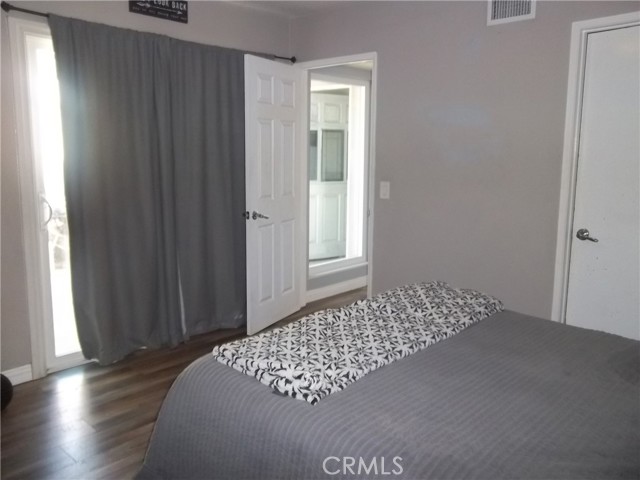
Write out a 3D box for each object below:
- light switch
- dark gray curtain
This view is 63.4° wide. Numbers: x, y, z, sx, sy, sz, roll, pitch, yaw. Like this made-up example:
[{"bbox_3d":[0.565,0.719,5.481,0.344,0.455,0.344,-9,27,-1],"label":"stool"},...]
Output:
[{"bbox_3d":[0.481,-0.368,3.826,0.080,0.123,0.012,8,12,43],"label":"light switch"},{"bbox_3d":[-0.960,-0.306,3.626,0.125,2.100,1.620,8,12,43],"label":"dark gray curtain"}]

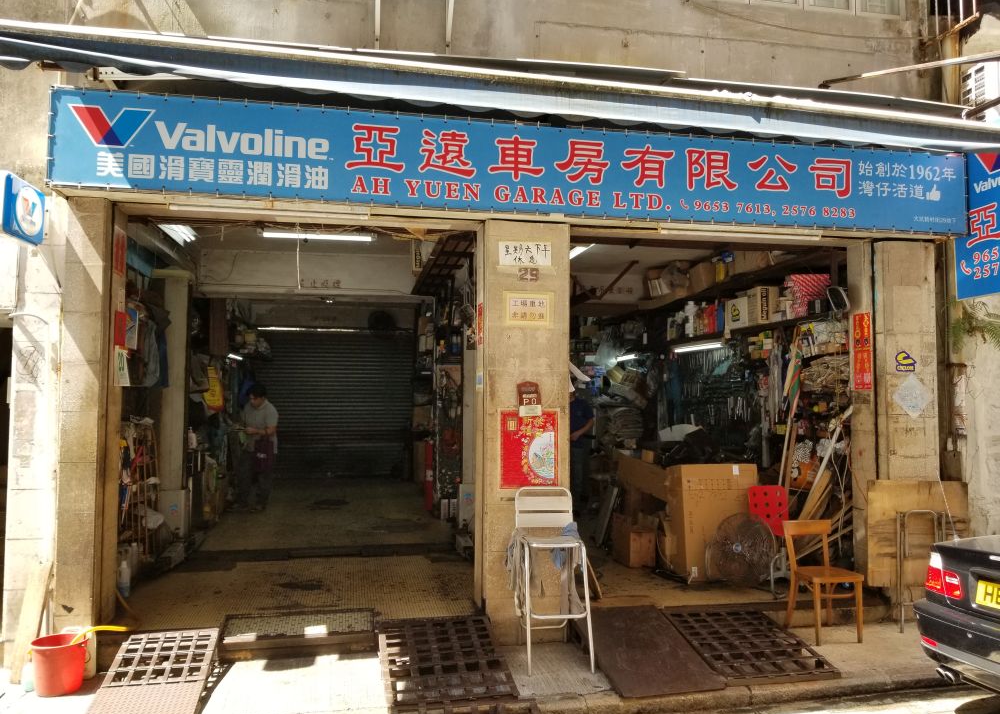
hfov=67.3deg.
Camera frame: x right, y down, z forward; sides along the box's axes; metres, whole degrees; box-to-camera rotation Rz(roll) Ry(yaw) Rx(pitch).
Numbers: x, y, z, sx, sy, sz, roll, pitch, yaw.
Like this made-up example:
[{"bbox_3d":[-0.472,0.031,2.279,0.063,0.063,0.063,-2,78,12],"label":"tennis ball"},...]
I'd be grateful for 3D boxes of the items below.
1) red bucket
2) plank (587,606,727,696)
[{"bbox_3d":[-2.425,1.705,4.146,0.275,0.265,0.275,1,-3,-11],"label":"red bucket"},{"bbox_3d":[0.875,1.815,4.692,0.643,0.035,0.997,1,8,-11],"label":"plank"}]

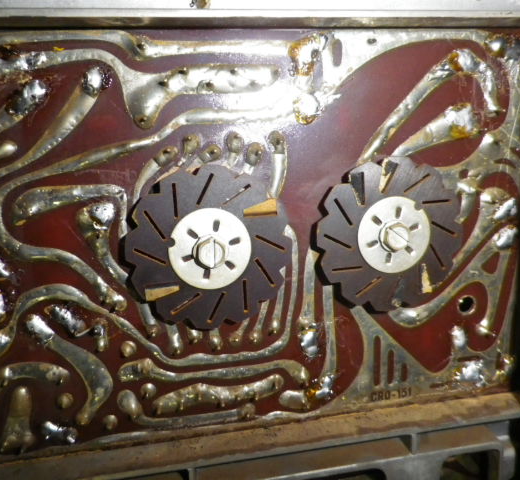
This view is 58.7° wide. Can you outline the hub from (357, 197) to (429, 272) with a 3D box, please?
[{"bbox_3d":[0.034,-0.001,0.115,0.019,0.019,0.004,-4,10,-9],"label":"hub"}]

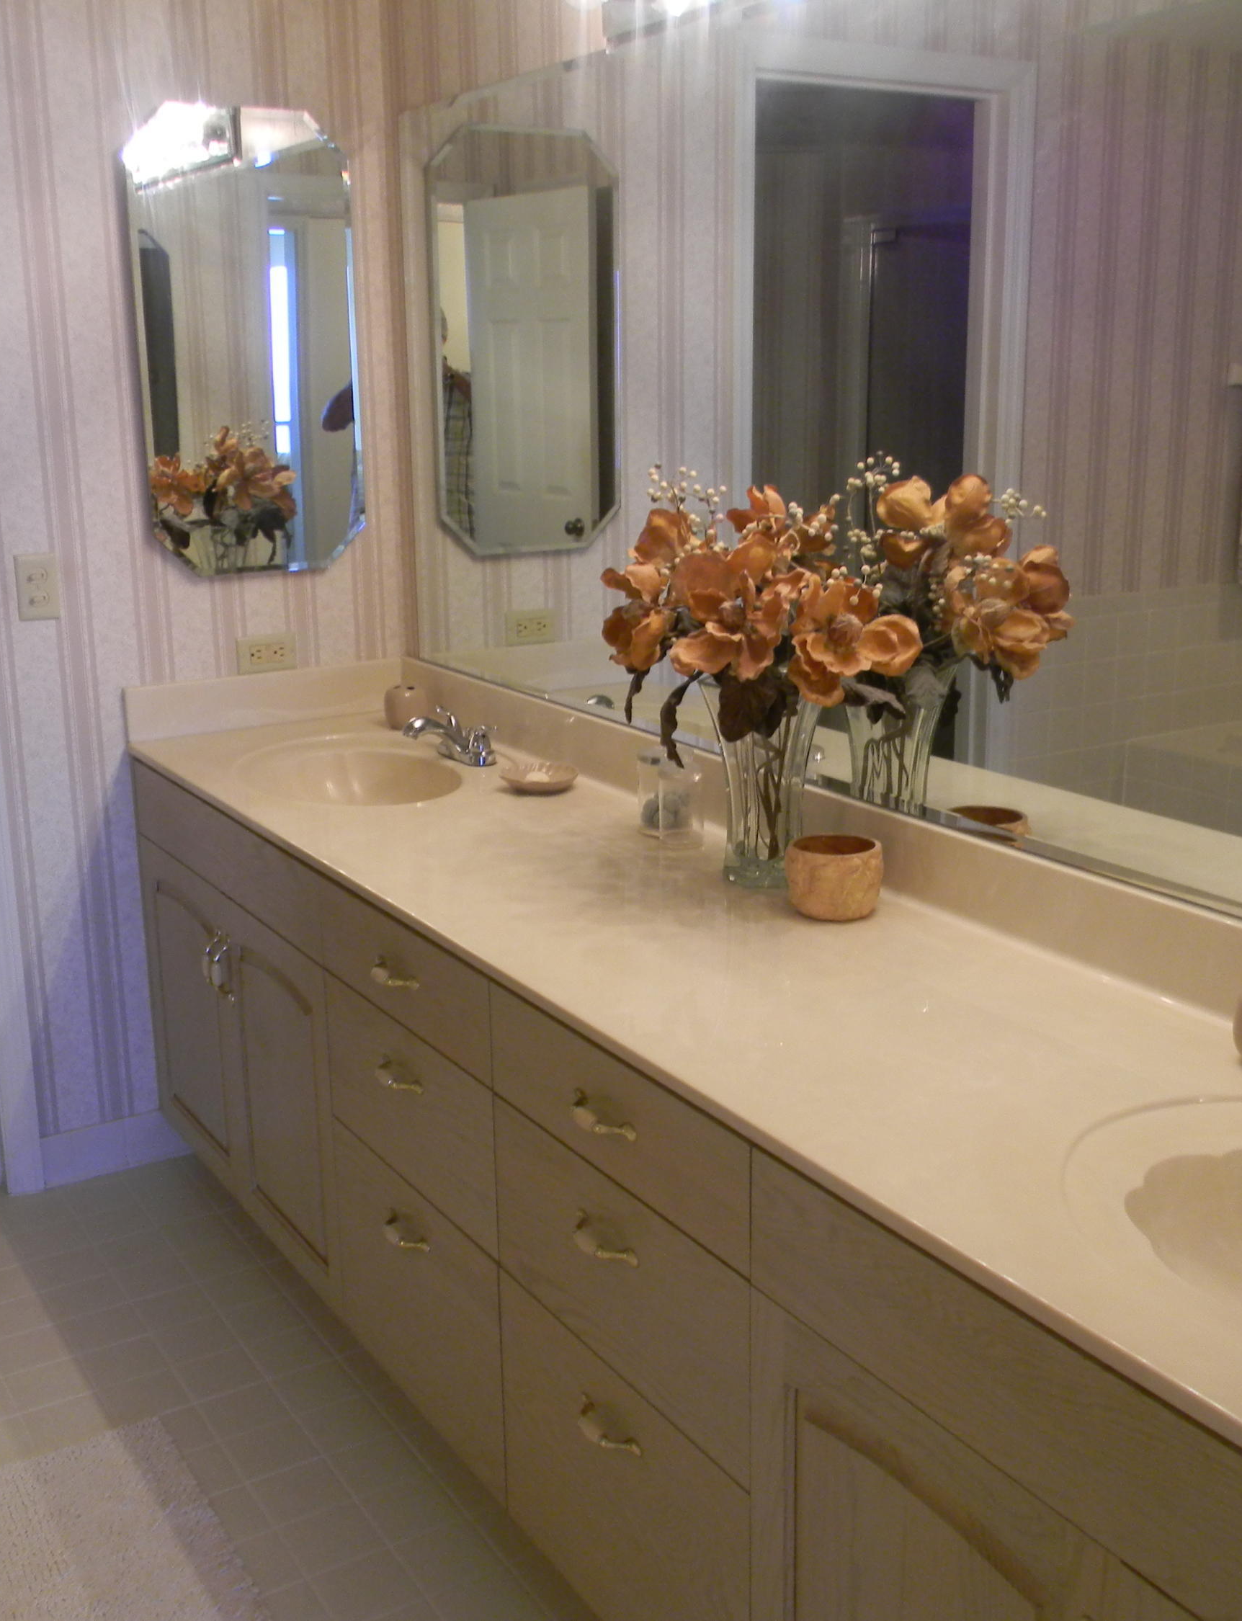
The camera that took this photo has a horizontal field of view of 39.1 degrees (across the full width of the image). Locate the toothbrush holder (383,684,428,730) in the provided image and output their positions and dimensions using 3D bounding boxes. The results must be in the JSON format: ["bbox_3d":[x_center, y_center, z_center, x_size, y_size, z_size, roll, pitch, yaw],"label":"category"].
[{"bbox_3d":[-0.409,-0.198,3.340,0.086,0.077,0.086,-1,14,0],"label":"toothbrush holder"}]

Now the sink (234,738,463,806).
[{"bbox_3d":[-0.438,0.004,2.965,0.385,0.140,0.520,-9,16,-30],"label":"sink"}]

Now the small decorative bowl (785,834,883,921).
[{"bbox_3d":[0.262,0.083,2.147,0.120,0.085,0.120,-1,14,0],"label":"small decorative bowl"}]

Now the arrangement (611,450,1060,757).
[{"bbox_3d":[0.190,-0.227,2.188,0.370,0.400,0.440,-9,16,-30],"label":"arrangement"}]

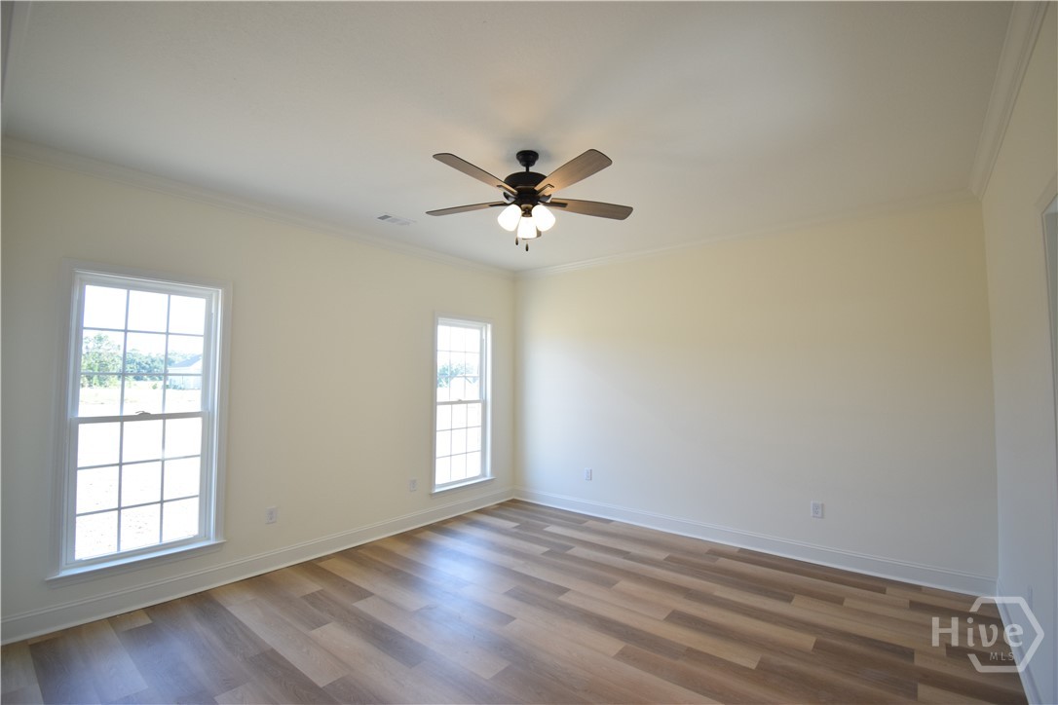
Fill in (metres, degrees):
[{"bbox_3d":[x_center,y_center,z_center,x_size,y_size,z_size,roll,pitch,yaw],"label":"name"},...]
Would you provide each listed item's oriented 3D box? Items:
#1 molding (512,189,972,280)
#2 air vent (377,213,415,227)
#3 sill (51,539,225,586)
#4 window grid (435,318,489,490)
[{"bbox_3d":[1.449,-1.008,4.213,4.086,0.095,0.075,-2,-4,36],"label":"molding"},{"bbox_3d":[-1.094,-1.099,3.672,0.165,0.020,0.290,-2,-4,42],"label":"air vent"},{"bbox_3d":[-2.450,1.327,2.813,0.101,0.065,0.844,-2,-4,42],"label":"sill"},{"bbox_3d":[-0.716,0.530,4.844,0.060,1.754,0.733,-2,-4,42],"label":"window grid"}]

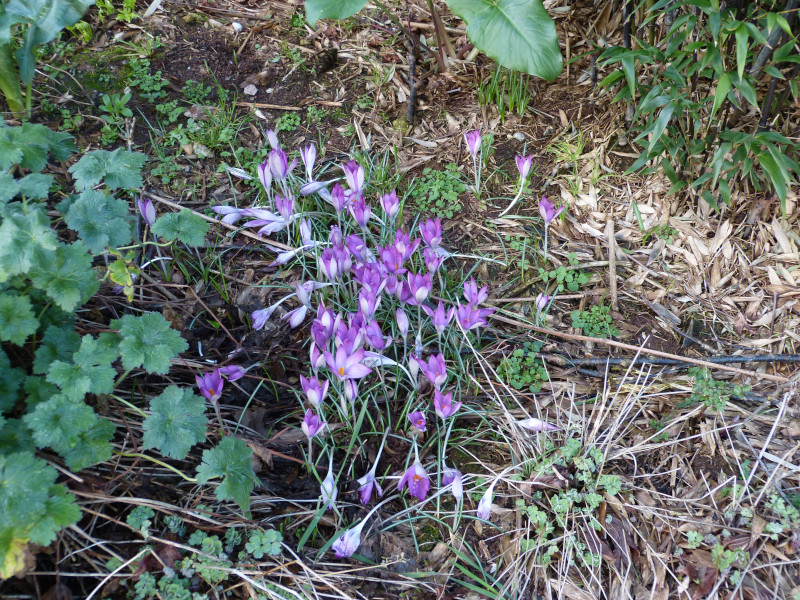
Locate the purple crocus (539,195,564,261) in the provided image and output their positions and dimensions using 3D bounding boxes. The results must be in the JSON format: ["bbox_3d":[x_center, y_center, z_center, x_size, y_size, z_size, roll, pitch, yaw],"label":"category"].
[{"bbox_3d":[0.225,-0.106,1.374,0.039,0.103,0.039,0,42,0],"label":"purple crocus"}]

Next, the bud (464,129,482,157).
[{"bbox_3d":[0.120,-0.256,1.515,0.029,0.048,0.029,-3,42,3],"label":"bud"}]

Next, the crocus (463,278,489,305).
[{"bbox_3d":[0.102,-0.011,1.243,0.035,0.037,0.035,0,48,0],"label":"crocus"}]

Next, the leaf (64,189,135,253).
[{"bbox_3d":[-0.427,-0.113,1.310,0.088,0.025,0.085,33,72,12],"label":"leaf"}]

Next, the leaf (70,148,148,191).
[{"bbox_3d":[-0.443,-0.198,1.400,0.112,0.030,0.095,0,42,0],"label":"leaf"}]

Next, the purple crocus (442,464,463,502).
[{"bbox_3d":[0.059,0.208,1.047,0.023,0.045,0.025,0,48,0],"label":"purple crocus"}]

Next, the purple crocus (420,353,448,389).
[{"bbox_3d":[0.038,0.083,1.090,0.034,0.040,0.033,0,43,0],"label":"purple crocus"}]

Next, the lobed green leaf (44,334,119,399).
[{"bbox_3d":[-0.349,0.074,1.020,0.078,0.022,0.076,0,58,0],"label":"lobed green leaf"}]

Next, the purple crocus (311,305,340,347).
[{"bbox_3d":[-0.096,0.033,1.193,0.039,0.054,0.039,-4,42,4],"label":"purple crocus"}]

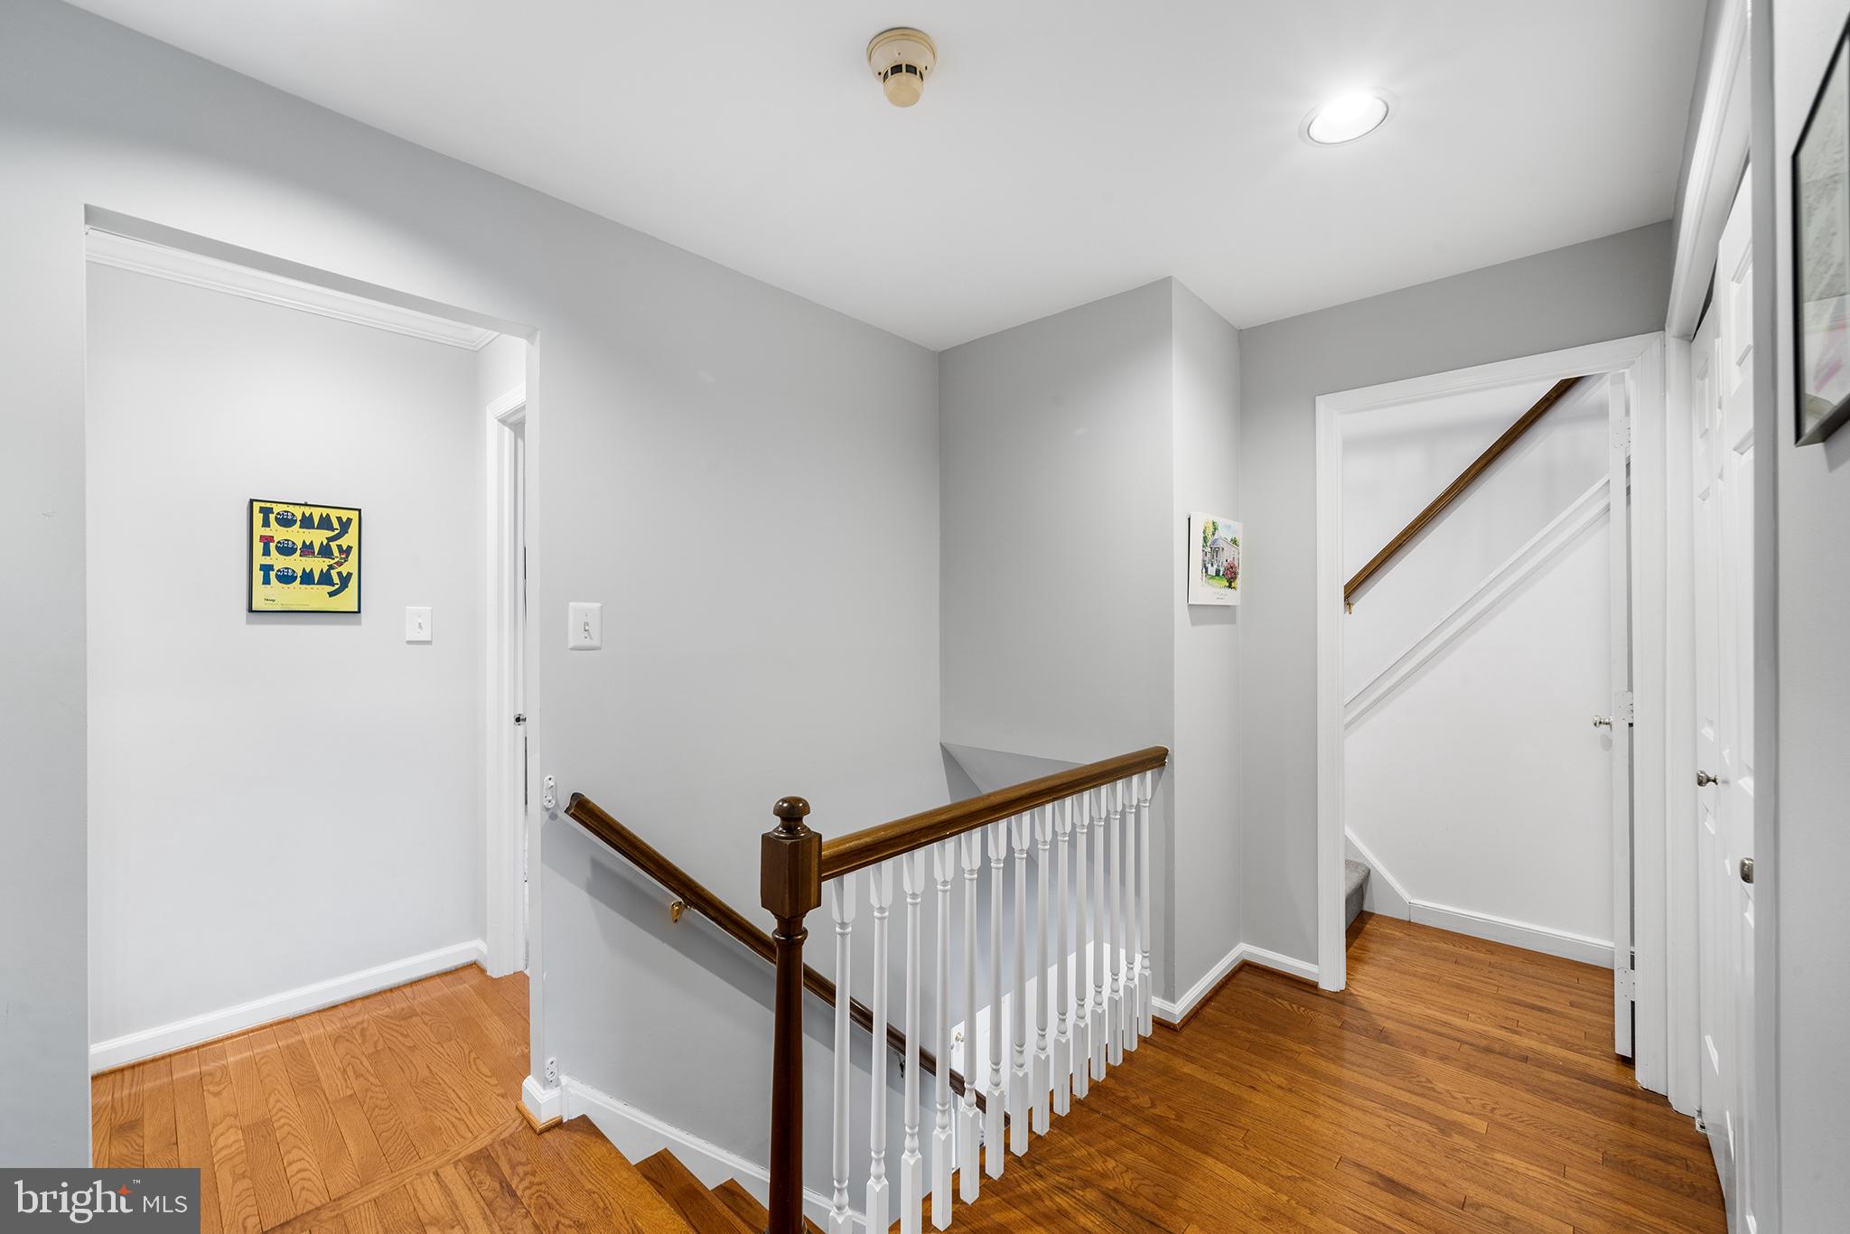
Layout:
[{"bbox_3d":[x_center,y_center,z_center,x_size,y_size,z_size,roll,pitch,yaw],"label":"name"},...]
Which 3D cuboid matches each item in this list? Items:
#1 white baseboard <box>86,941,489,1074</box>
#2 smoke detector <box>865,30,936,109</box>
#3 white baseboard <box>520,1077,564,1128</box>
[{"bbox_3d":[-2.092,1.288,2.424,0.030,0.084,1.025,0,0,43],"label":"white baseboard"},{"bbox_3d":[-0.044,-1.068,1.423,0.132,0.090,0.132,0,0,-2],"label":"smoke detector"},{"bbox_3d":[-1.026,1.280,1.925,0.130,0.084,0.068,0,0,43],"label":"white baseboard"}]

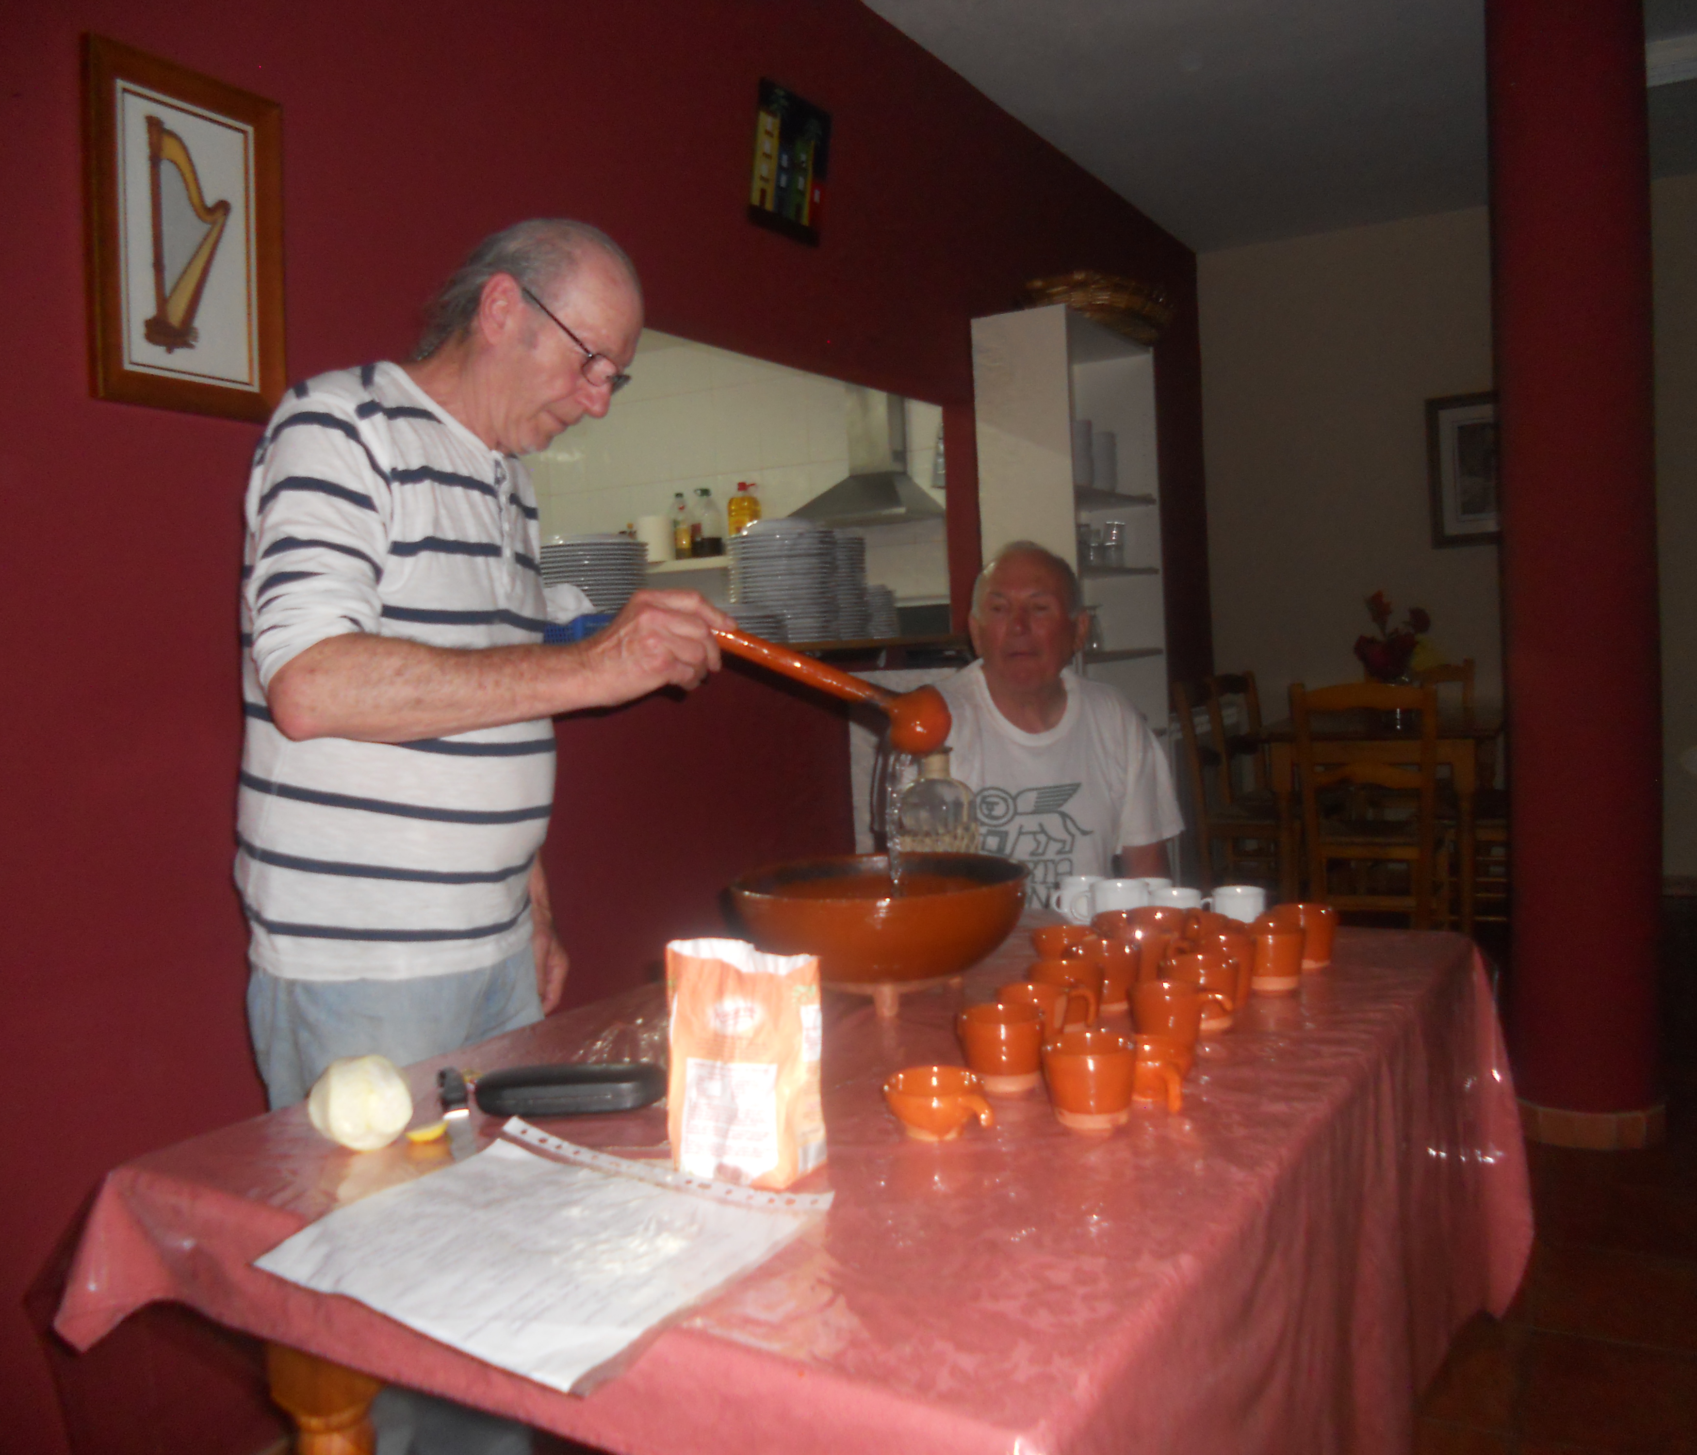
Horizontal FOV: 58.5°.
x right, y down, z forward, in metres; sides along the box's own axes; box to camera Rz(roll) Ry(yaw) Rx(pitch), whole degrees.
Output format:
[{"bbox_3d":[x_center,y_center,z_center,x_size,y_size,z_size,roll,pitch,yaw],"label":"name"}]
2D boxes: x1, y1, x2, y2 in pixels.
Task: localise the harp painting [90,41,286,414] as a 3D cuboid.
[{"bbox_3d":[-0.830,-0.622,1.933,0.035,0.435,0.292,2,5,29],"label":"harp painting"}]

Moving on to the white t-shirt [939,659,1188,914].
[{"bbox_3d":[0.299,0.178,2.389,0.470,0.570,0.290,-2,3,12],"label":"white t-shirt"}]

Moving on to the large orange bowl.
[{"bbox_3d":[0.031,0.214,1.531,0.303,0.117,0.303,-3,3,0],"label":"large orange bowl"}]

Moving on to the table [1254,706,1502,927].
[{"bbox_3d":[2.005,0.366,5.455,0.760,0.750,1.000,-1,3,29],"label":"table"}]

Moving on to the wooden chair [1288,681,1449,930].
[{"bbox_3d":[1.638,0.312,4.654,0.420,0.930,0.430,-1,3,28],"label":"wooden chair"}]

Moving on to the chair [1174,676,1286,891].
[{"bbox_3d":[1.396,0.300,5.108,0.430,0.930,0.420,-1,3,28],"label":"chair"}]

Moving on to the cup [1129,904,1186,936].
[{"bbox_3d":[0.326,0.222,1.587,0.066,0.058,0.072,-3,3,0],"label":"cup"}]

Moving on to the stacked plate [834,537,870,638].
[{"bbox_3d":[-0.047,-0.350,3.780,0.210,0.262,0.210,-3,3,0],"label":"stacked plate"}]

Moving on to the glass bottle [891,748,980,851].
[{"bbox_3d":[0.109,0.144,1.783,0.098,0.235,0.098,-1,3,29],"label":"glass bottle"}]

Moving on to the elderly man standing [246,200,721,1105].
[{"bbox_3d":[-0.377,0.229,1.576,0.580,1.630,0.520,-2,3,14],"label":"elderly man standing"}]

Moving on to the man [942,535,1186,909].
[{"bbox_3d":[0.282,0.346,2.265,0.500,1.260,0.740,-2,3,12],"label":"man"}]

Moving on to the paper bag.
[{"bbox_3d":[-0.072,0.228,1.049,0.095,0.158,0.062,-1,3,31],"label":"paper bag"}]

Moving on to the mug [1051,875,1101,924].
[{"bbox_3d":[0.284,0.212,1.850,0.076,0.056,0.070,-3,3,0],"label":"mug"}]

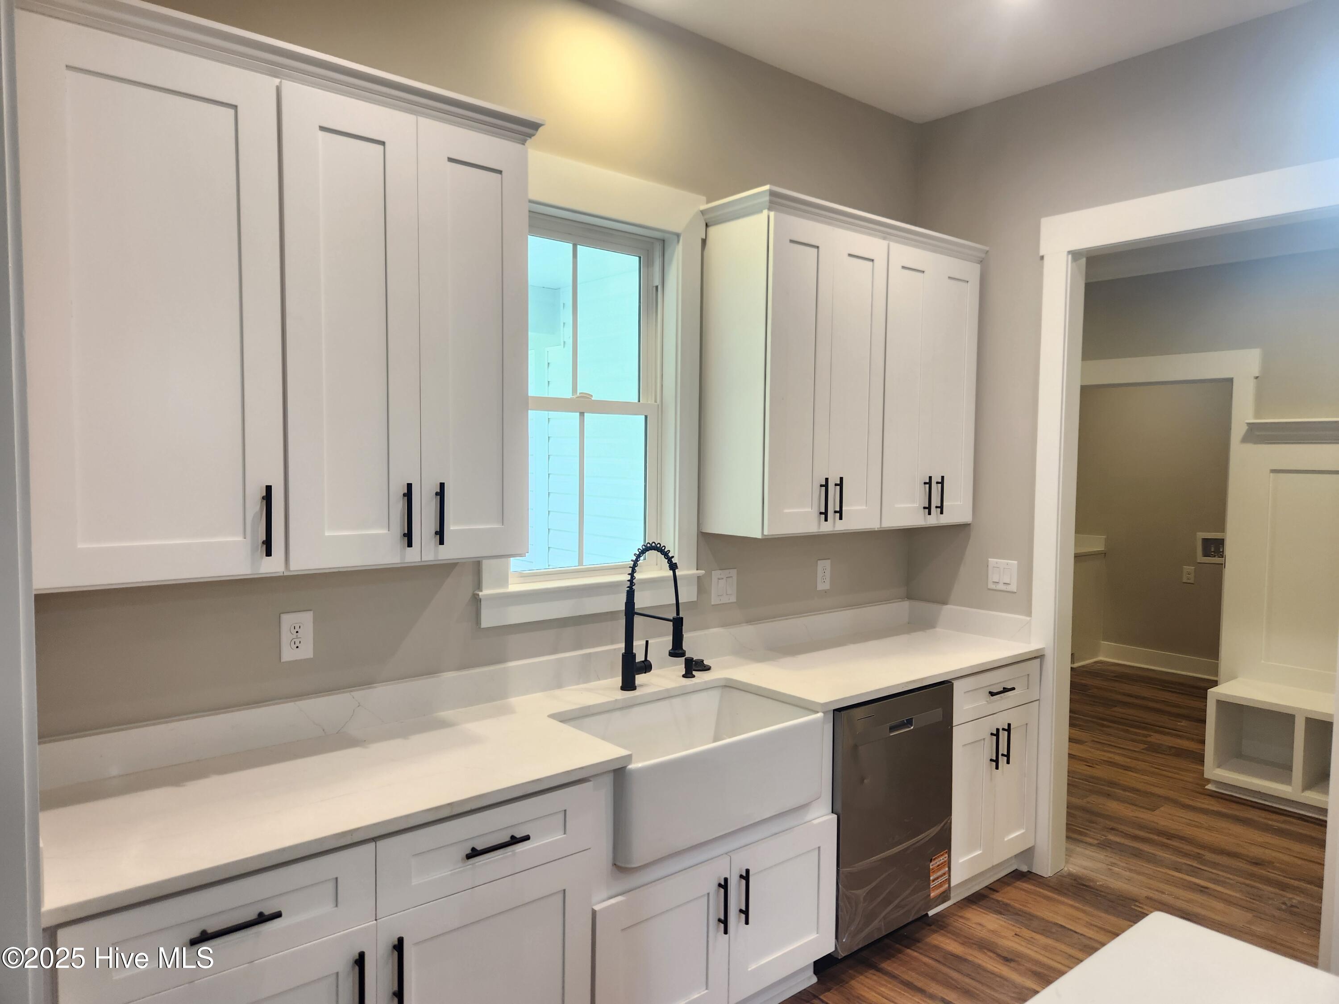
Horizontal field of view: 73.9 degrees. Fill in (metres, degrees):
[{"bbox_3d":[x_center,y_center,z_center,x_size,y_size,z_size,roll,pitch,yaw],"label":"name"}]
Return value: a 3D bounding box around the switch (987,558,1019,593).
[{"bbox_3d":[1.338,0.296,3.571,0.009,0.120,0.121,-2,4,-40],"label":"switch"}]

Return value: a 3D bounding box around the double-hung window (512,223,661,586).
[{"bbox_3d":[-0.305,-0.326,2.917,0.666,1.147,0.095,-2,4,-40],"label":"double-hung window"}]

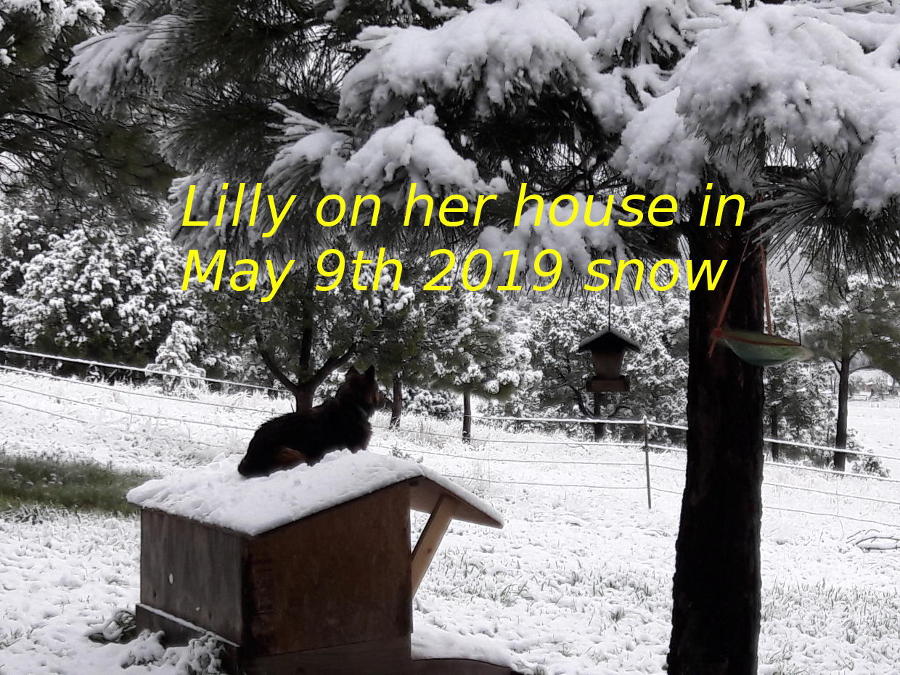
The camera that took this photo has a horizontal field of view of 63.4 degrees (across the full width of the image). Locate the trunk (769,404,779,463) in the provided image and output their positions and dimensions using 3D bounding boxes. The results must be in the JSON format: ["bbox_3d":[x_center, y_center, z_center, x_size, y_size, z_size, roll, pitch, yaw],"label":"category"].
[{"bbox_3d":[8.460,2.520,19.000,0.190,1.550,0.190,0,2,0],"label":"trunk"}]

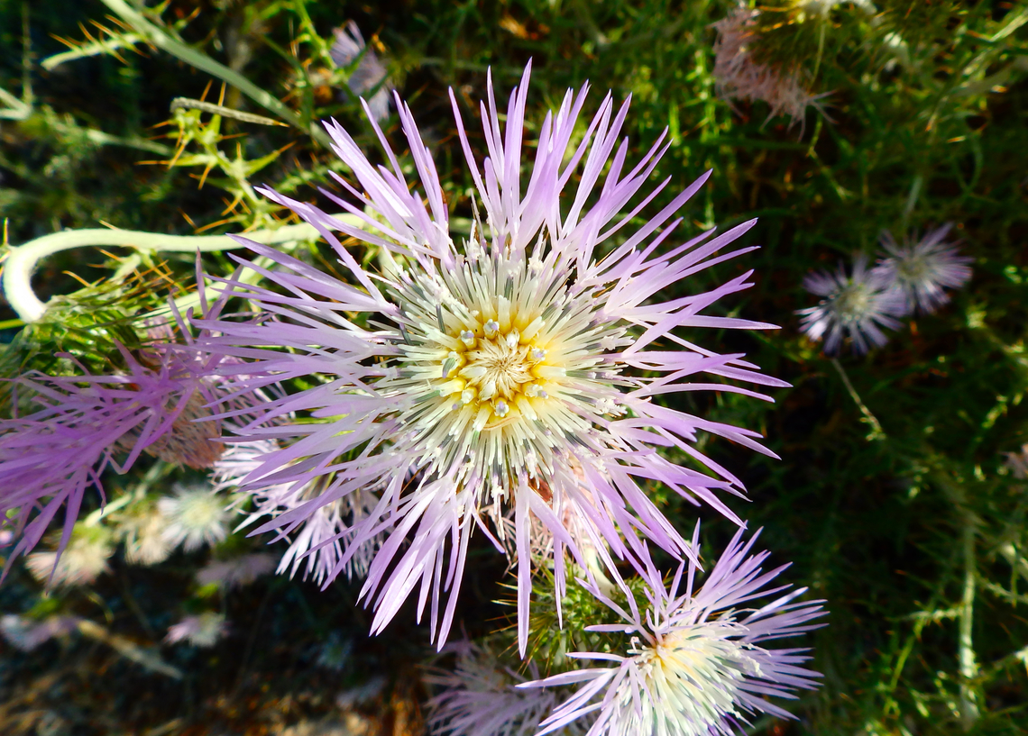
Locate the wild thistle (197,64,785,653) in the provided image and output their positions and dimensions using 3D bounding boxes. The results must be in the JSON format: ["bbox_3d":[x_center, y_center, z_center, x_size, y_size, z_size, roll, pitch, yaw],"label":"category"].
[{"bbox_3d":[-0.003,-0.001,0.085,0.067,0.028,0.067,0,87,0],"label":"wild thistle"}]

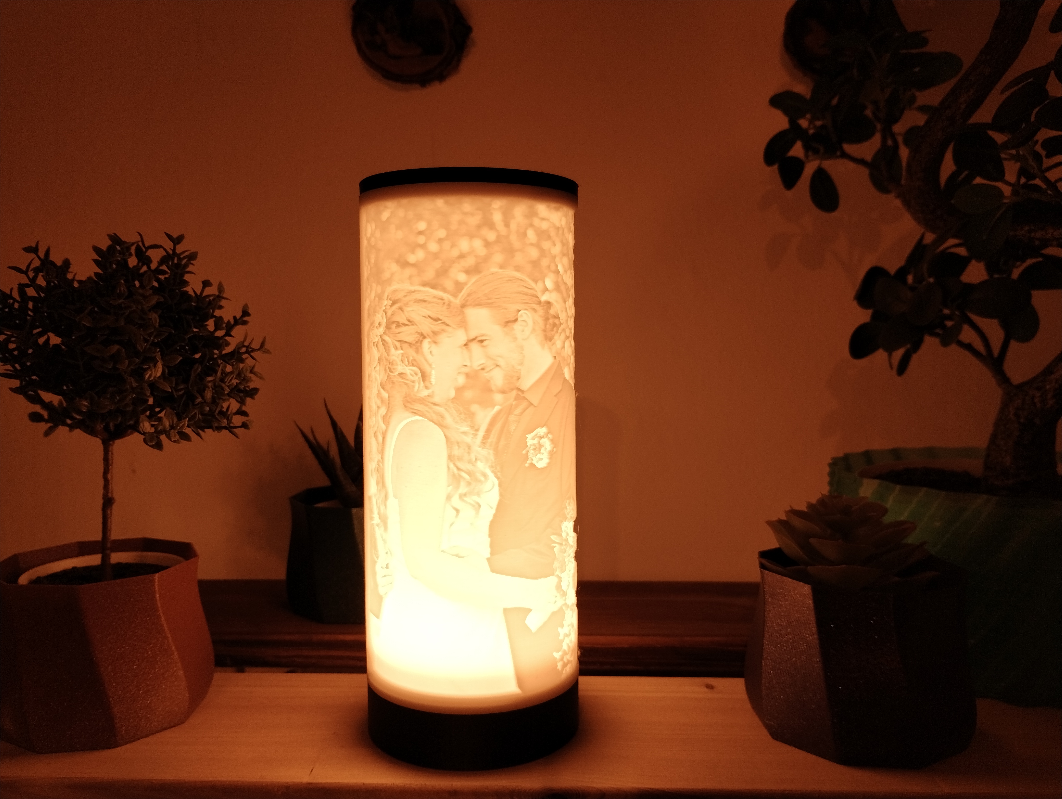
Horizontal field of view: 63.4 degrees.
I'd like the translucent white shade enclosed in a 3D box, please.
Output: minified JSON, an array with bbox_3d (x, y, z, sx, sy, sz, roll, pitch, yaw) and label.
[{"bbox_3d":[-0.024,0.025,0.350,0.087,0.218,0.087,0,5,0],"label":"translucent white shade"}]

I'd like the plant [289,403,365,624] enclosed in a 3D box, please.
[{"bbox_3d":[-0.102,0.058,0.513,0.088,0.126,0.088,-1,5,-11],"label":"plant"}]

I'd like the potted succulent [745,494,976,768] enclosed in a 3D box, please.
[{"bbox_3d":[0.134,0.086,0.352,0.088,0.094,0.088,2,5,21],"label":"potted succulent"}]

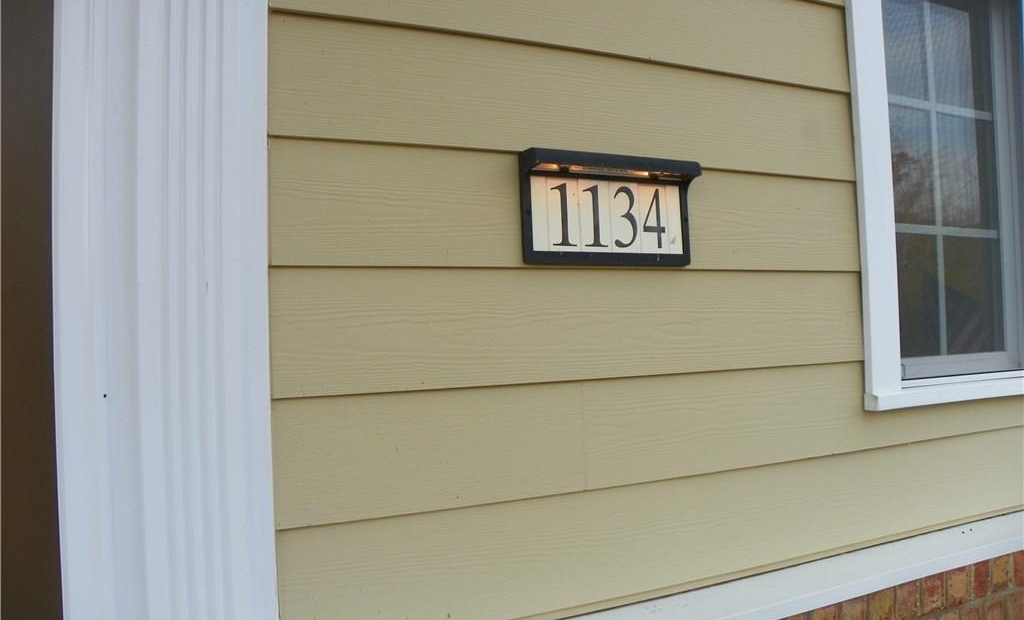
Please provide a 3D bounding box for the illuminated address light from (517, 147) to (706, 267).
[{"bbox_3d":[0.165,-0.159,1.226,0.305,0.173,0.063,-1,-2,-25],"label":"illuminated address light"}]

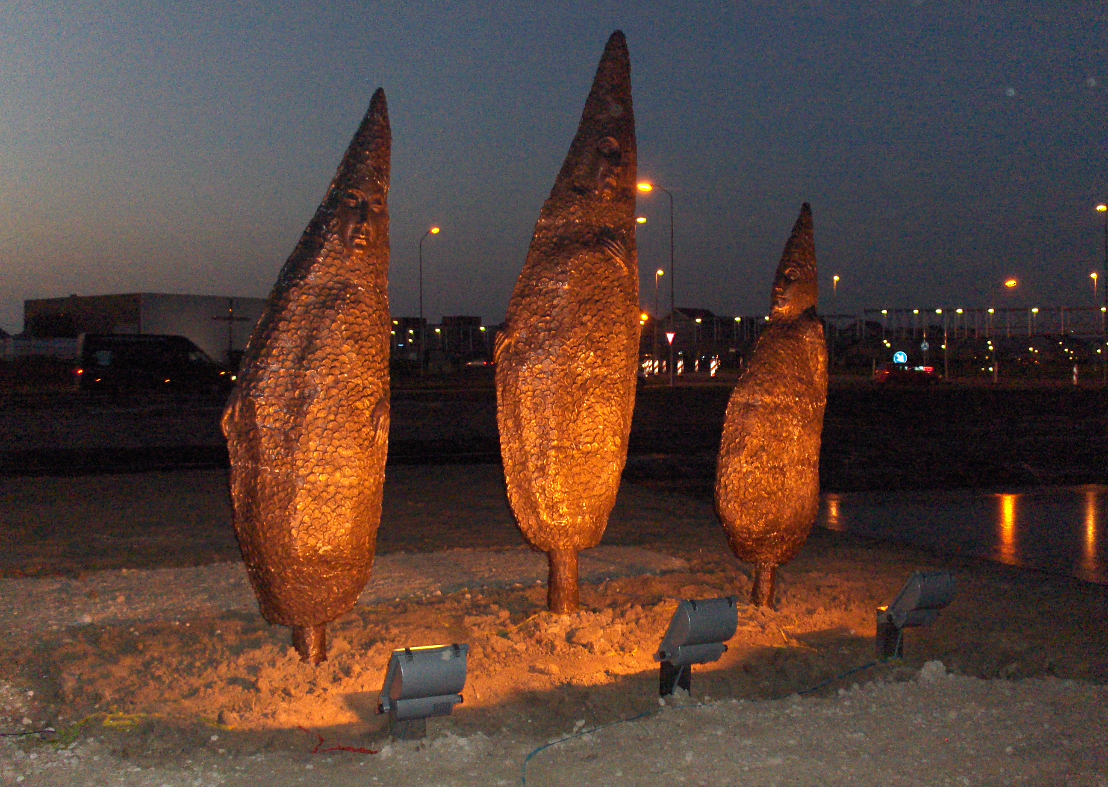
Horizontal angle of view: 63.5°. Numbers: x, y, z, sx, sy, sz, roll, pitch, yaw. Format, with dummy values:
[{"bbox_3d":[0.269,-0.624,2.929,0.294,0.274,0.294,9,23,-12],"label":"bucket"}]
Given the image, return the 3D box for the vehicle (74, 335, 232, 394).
[{"bbox_3d":[-15.415,-1.156,34.681,5.500,2.347,2.000,-1,3,-28],"label":"vehicle"}]

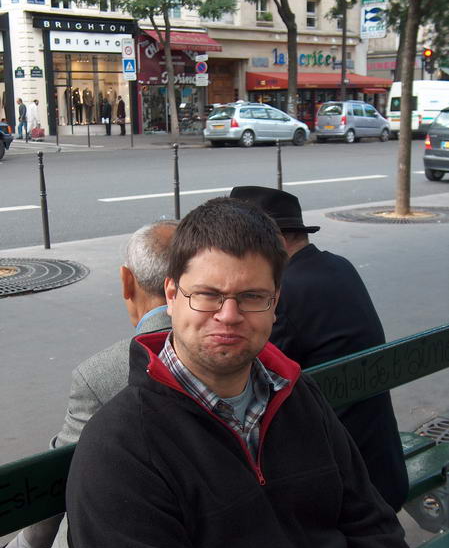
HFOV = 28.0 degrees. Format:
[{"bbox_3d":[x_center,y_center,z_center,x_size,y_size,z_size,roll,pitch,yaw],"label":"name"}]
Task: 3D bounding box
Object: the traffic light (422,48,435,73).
[{"bbox_3d":[9.048,-9.425,39.946,0.420,1.120,0.380,9,14,39],"label":"traffic light"}]

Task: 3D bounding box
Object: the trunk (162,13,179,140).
[{"bbox_3d":[-1.931,-6.986,32.257,0.550,4.590,0.420,0,11,0],"label":"trunk"}]

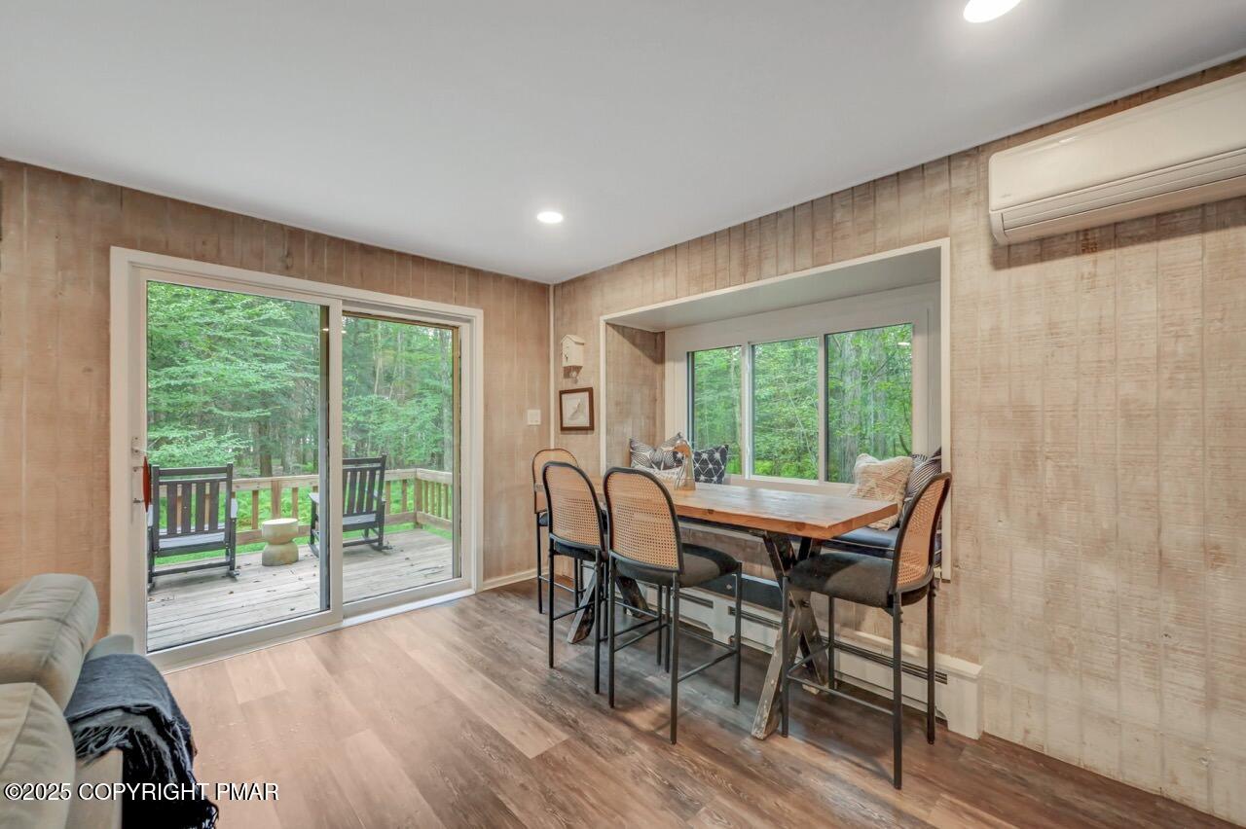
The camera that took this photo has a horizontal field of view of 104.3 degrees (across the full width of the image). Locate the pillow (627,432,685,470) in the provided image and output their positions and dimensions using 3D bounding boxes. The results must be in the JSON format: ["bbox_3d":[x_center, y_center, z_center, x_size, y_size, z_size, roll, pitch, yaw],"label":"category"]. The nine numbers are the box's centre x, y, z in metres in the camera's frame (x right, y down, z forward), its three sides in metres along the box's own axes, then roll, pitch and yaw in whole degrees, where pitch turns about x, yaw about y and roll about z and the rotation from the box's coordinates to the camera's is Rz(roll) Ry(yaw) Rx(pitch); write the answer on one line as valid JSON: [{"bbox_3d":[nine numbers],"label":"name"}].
[{"bbox_3d":[0.251,0.396,3.598,0.423,0.443,0.148,0,-16,8],"label":"pillow"}]

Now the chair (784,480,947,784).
[{"bbox_3d":[0.979,0.754,1.929,0.463,1.079,0.532,1,-1,-42],"label":"chair"}]

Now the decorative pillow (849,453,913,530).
[{"bbox_3d":[1.346,0.423,2.613,0.138,0.404,0.384,21,-5,-12],"label":"decorative pillow"}]

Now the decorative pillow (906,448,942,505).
[{"bbox_3d":[1.435,0.401,2.419,0.148,0.443,0.423,17,5,20],"label":"decorative pillow"}]

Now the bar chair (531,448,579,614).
[{"bbox_3d":[-0.296,0.775,3.210,0.453,1.074,0.532,1,-1,-43],"label":"bar chair"}]

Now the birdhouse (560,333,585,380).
[{"bbox_3d":[-0.396,-0.439,3.790,0.168,0.345,0.108,-1,-1,45],"label":"birdhouse"}]

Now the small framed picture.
[{"bbox_3d":[-0.379,-0.033,3.821,0.404,0.335,0.025,-1,-1,45],"label":"small framed picture"}]

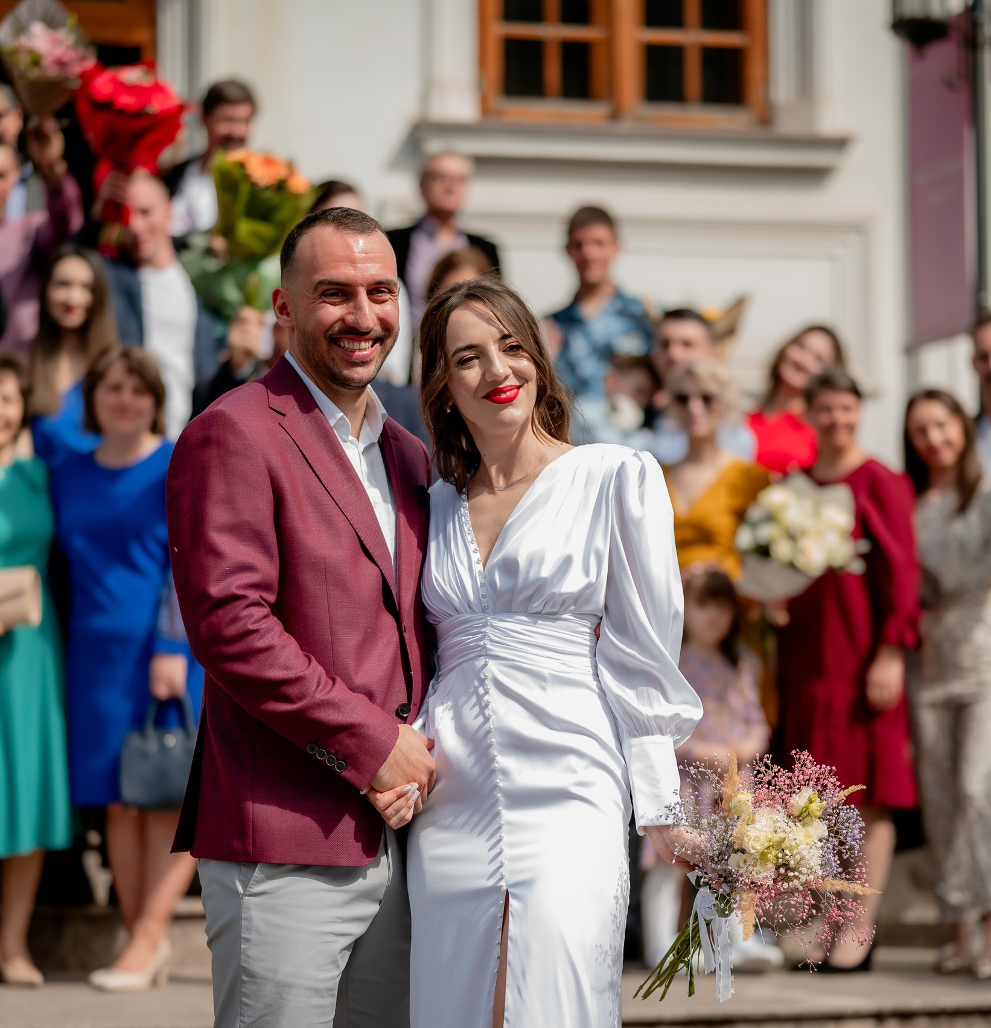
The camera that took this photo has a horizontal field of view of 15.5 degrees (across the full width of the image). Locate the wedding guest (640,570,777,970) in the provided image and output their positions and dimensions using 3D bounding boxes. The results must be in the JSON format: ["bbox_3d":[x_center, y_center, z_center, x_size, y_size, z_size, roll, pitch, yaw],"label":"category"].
[{"bbox_3d":[0.598,0.722,10.124,0.400,1.134,0.330,0,-4,-3],"label":"wedding guest"}]

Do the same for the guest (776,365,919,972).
[{"bbox_3d":[0.949,0.410,9.870,0.440,1.632,0.380,-1,-2,18],"label":"guest"}]

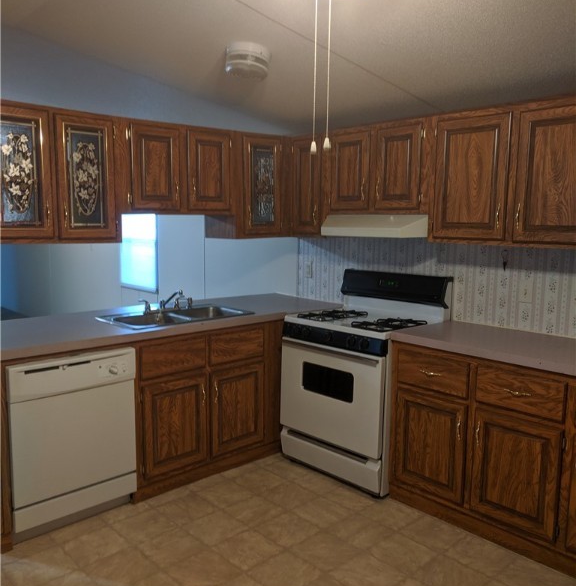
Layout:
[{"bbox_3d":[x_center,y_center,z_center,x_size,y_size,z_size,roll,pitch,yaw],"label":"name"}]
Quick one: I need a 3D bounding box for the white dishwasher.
[{"bbox_3d":[-1.189,0.673,2.950,0.602,0.808,0.606,-6,9,-42],"label":"white dishwasher"}]

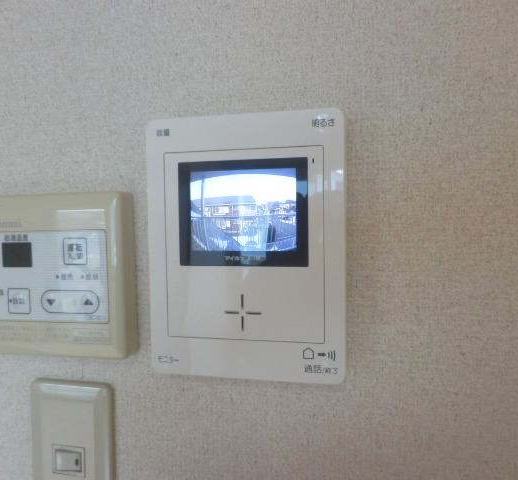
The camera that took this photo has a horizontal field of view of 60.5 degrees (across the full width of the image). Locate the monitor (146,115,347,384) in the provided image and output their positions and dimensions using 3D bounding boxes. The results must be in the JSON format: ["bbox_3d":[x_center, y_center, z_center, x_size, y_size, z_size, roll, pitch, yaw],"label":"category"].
[{"bbox_3d":[-0.008,0.005,0.300,0.131,0.173,0.022,0,2,11],"label":"monitor"}]

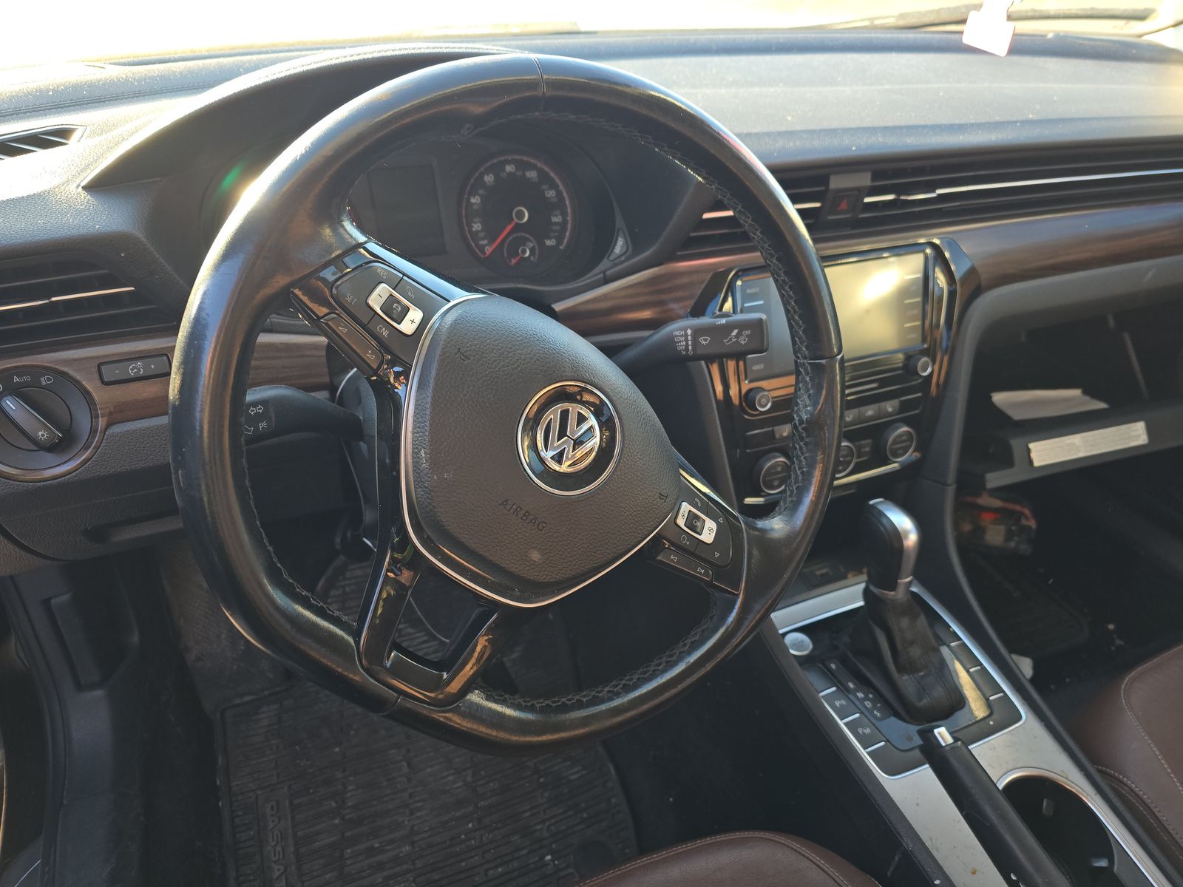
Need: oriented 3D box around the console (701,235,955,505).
[{"bbox_3d":[0.236,-0.069,0.753,0.265,0.220,0.048,-12,19,-17],"label":"console"}]

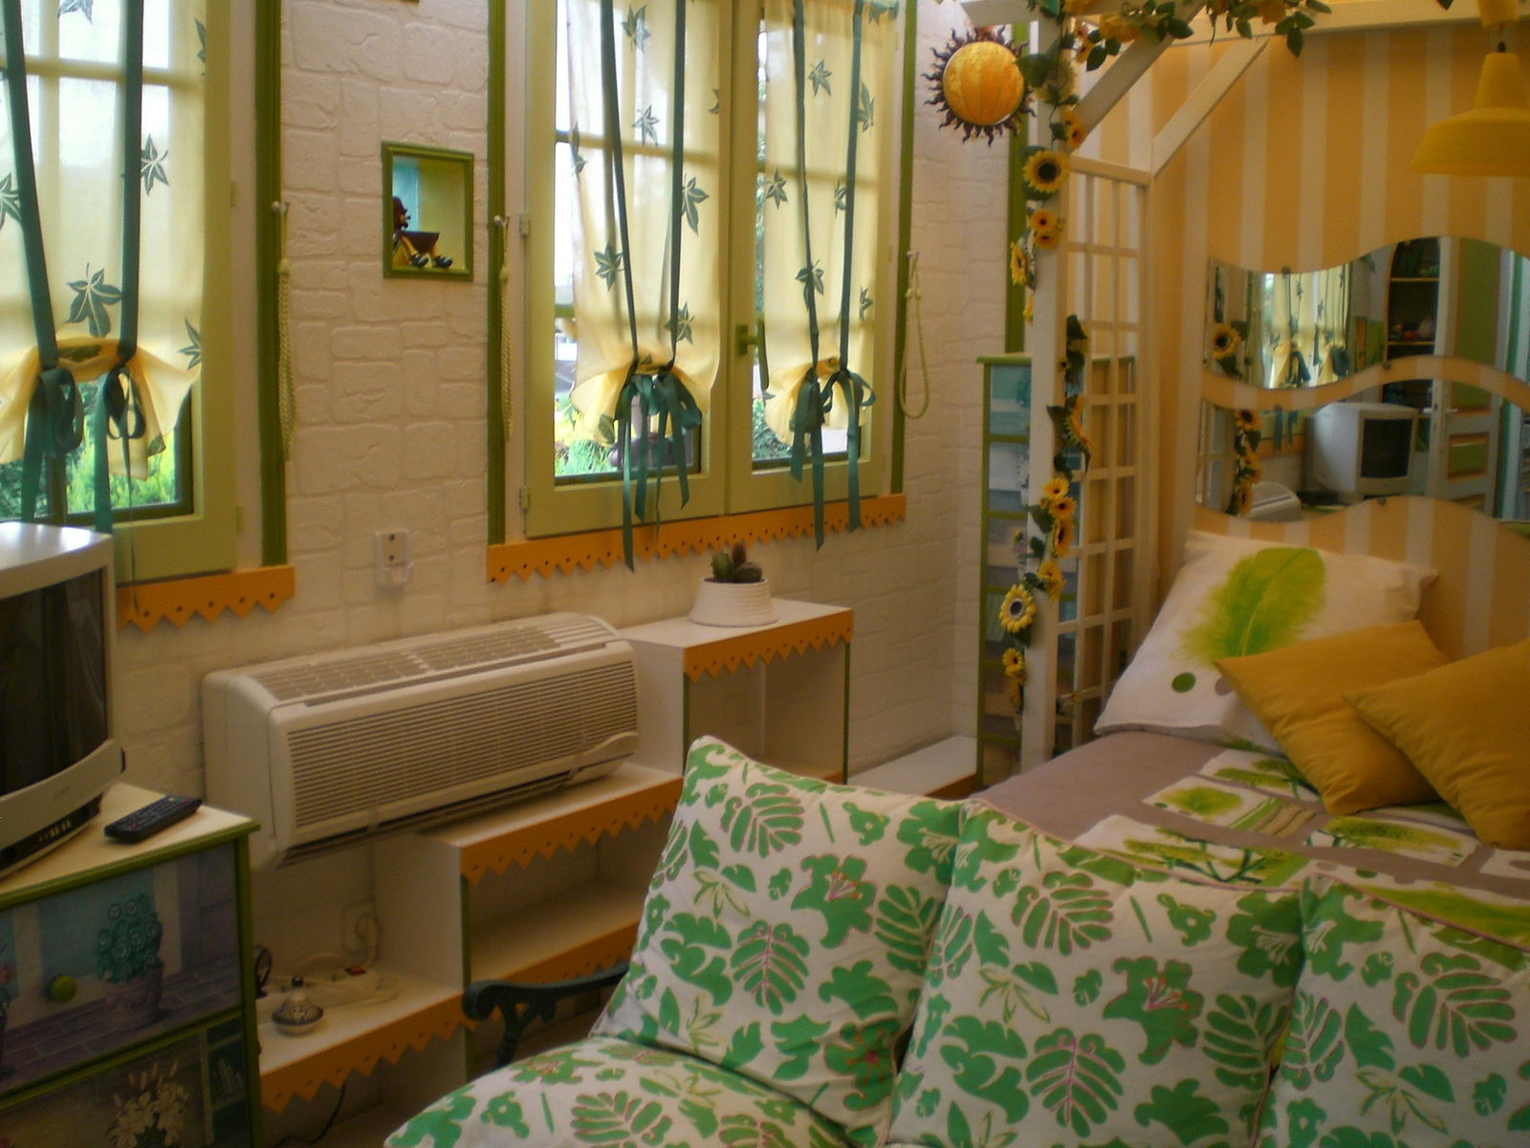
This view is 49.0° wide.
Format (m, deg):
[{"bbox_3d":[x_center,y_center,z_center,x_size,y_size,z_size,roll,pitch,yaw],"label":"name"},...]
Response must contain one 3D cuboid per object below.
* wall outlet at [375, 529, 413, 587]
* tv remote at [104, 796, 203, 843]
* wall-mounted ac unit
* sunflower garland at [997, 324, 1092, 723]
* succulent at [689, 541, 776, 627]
[{"bbox_3d":[-0.626,-0.026,2.829,0.022,0.087,0.062,7,10,35],"label":"wall outlet"},{"bbox_3d":[-0.774,0.308,2.128,0.046,0.017,0.150,3,8,12],"label":"tv remote"},{"bbox_3d":[-0.539,0.264,2.839,0.207,0.287,0.806,7,10,35],"label":"wall-mounted ac unit"},{"bbox_3d":[0.616,-0.133,3.768,0.140,0.894,0.135,7,10,35],"label":"sunflower garland"},{"bbox_3d":[-0.064,0.014,3.479,0.184,0.161,0.184,1,8,0],"label":"succulent"}]

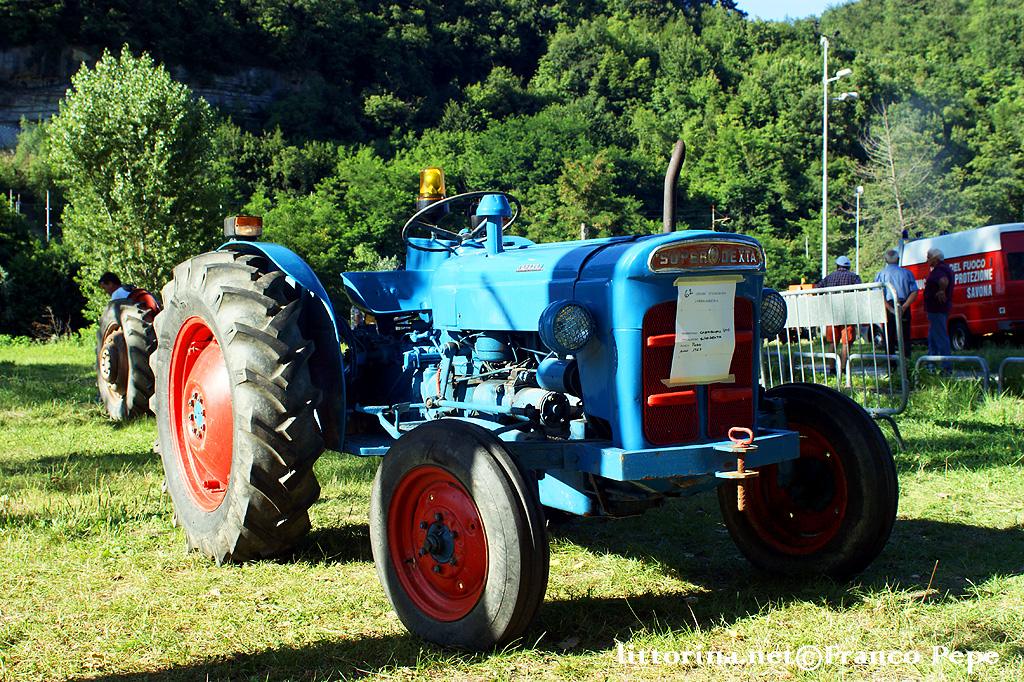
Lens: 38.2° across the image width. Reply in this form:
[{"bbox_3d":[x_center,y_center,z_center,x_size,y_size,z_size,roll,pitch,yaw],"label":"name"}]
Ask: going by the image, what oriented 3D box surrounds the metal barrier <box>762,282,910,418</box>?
[{"bbox_3d":[2.204,0.175,10.369,0.500,1.080,2.000,-5,1,-16],"label":"metal barrier"}]

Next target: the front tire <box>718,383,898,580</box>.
[{"bbox_3d":[0.989,0.489,4.998,0.165,0.700,0.700,-4,3,-42],"label":"front tire"}]

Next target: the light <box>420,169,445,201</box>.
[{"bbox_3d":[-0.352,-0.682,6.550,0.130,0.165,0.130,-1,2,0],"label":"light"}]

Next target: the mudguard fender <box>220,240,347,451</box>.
[{"bbox_3d":[-1.021,0.002,5.916,0.200,0.820,1.330,-4,3,-31],"label":"mudguard fender"}]

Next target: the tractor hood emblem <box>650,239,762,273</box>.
[{"bbox_3d":[0.574,-0.251,4.280,0.430,0.095,0.045,-4,3,-31],"label":"tractor hood emblem"}]

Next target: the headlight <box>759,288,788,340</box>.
[{"bbox_3d":[0.783,-0.084,4.669,0.155,0.155,0.110,-4,3,-31],"label":"headlight"}]

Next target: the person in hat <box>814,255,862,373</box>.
[{"bbox_3d":[4.681,-0.380,21.200,0.600,1.720,0.400,-1,2,-9],"label":"person in hat"}]

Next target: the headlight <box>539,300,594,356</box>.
[{"bbox_3d":[0.154,-0.035,4.291,0.155,0.155,0.110,-4,3,-31],"label":"headlight"}]

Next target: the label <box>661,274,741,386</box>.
[{"bbox_3d":[0.563,-0.025,4.314,0.225,0.305,0.020,-4,15,-31],"label":"label"}]

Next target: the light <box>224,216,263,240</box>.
[{"bbox_3d":[-1.064,-0.452,5.881,0.120,0.090,0.100,-4,3,-31],"label":"light"}]

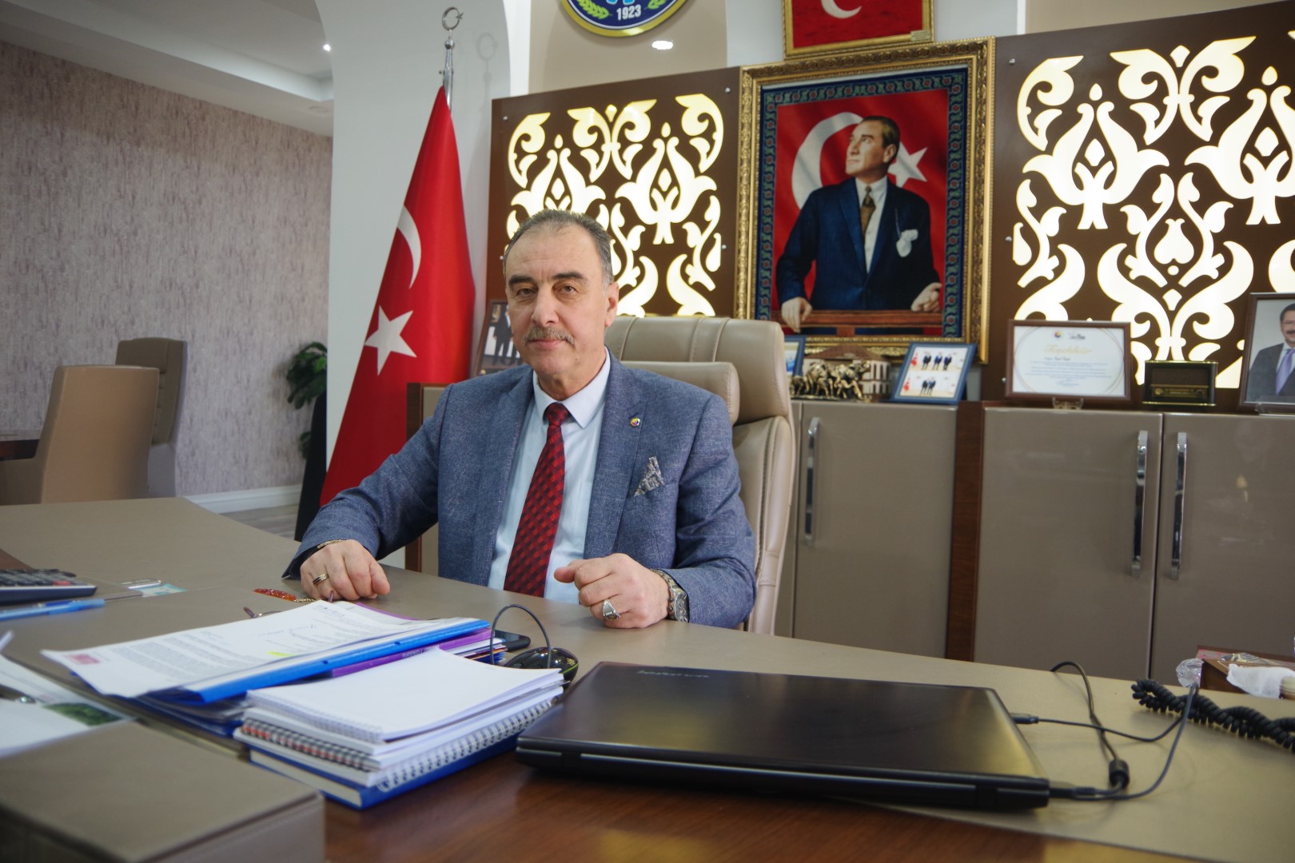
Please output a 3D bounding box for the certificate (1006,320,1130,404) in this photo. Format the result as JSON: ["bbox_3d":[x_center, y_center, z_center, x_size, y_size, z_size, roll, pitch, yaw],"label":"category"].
[{"bbox_3d":[1.124,-0.188,2.589,0.308,0.206,0.030,2,-10,13],"label":"certificate"}]

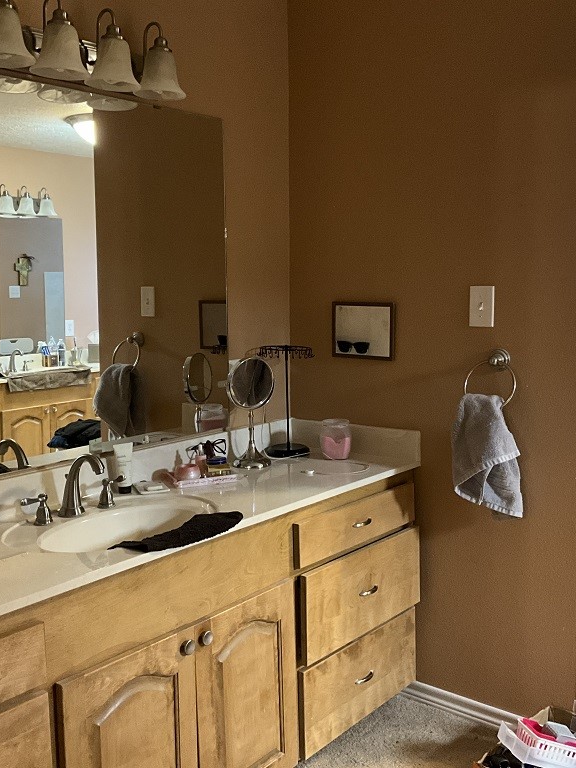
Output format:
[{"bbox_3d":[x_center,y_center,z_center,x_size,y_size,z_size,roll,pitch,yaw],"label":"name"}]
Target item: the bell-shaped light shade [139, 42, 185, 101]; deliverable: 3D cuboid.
[{"bbox_3d":[-0.357,-0.876,2.385,0.143,0.140,0.143,-1,7,0],"label":"bell-shaped light shade"}]

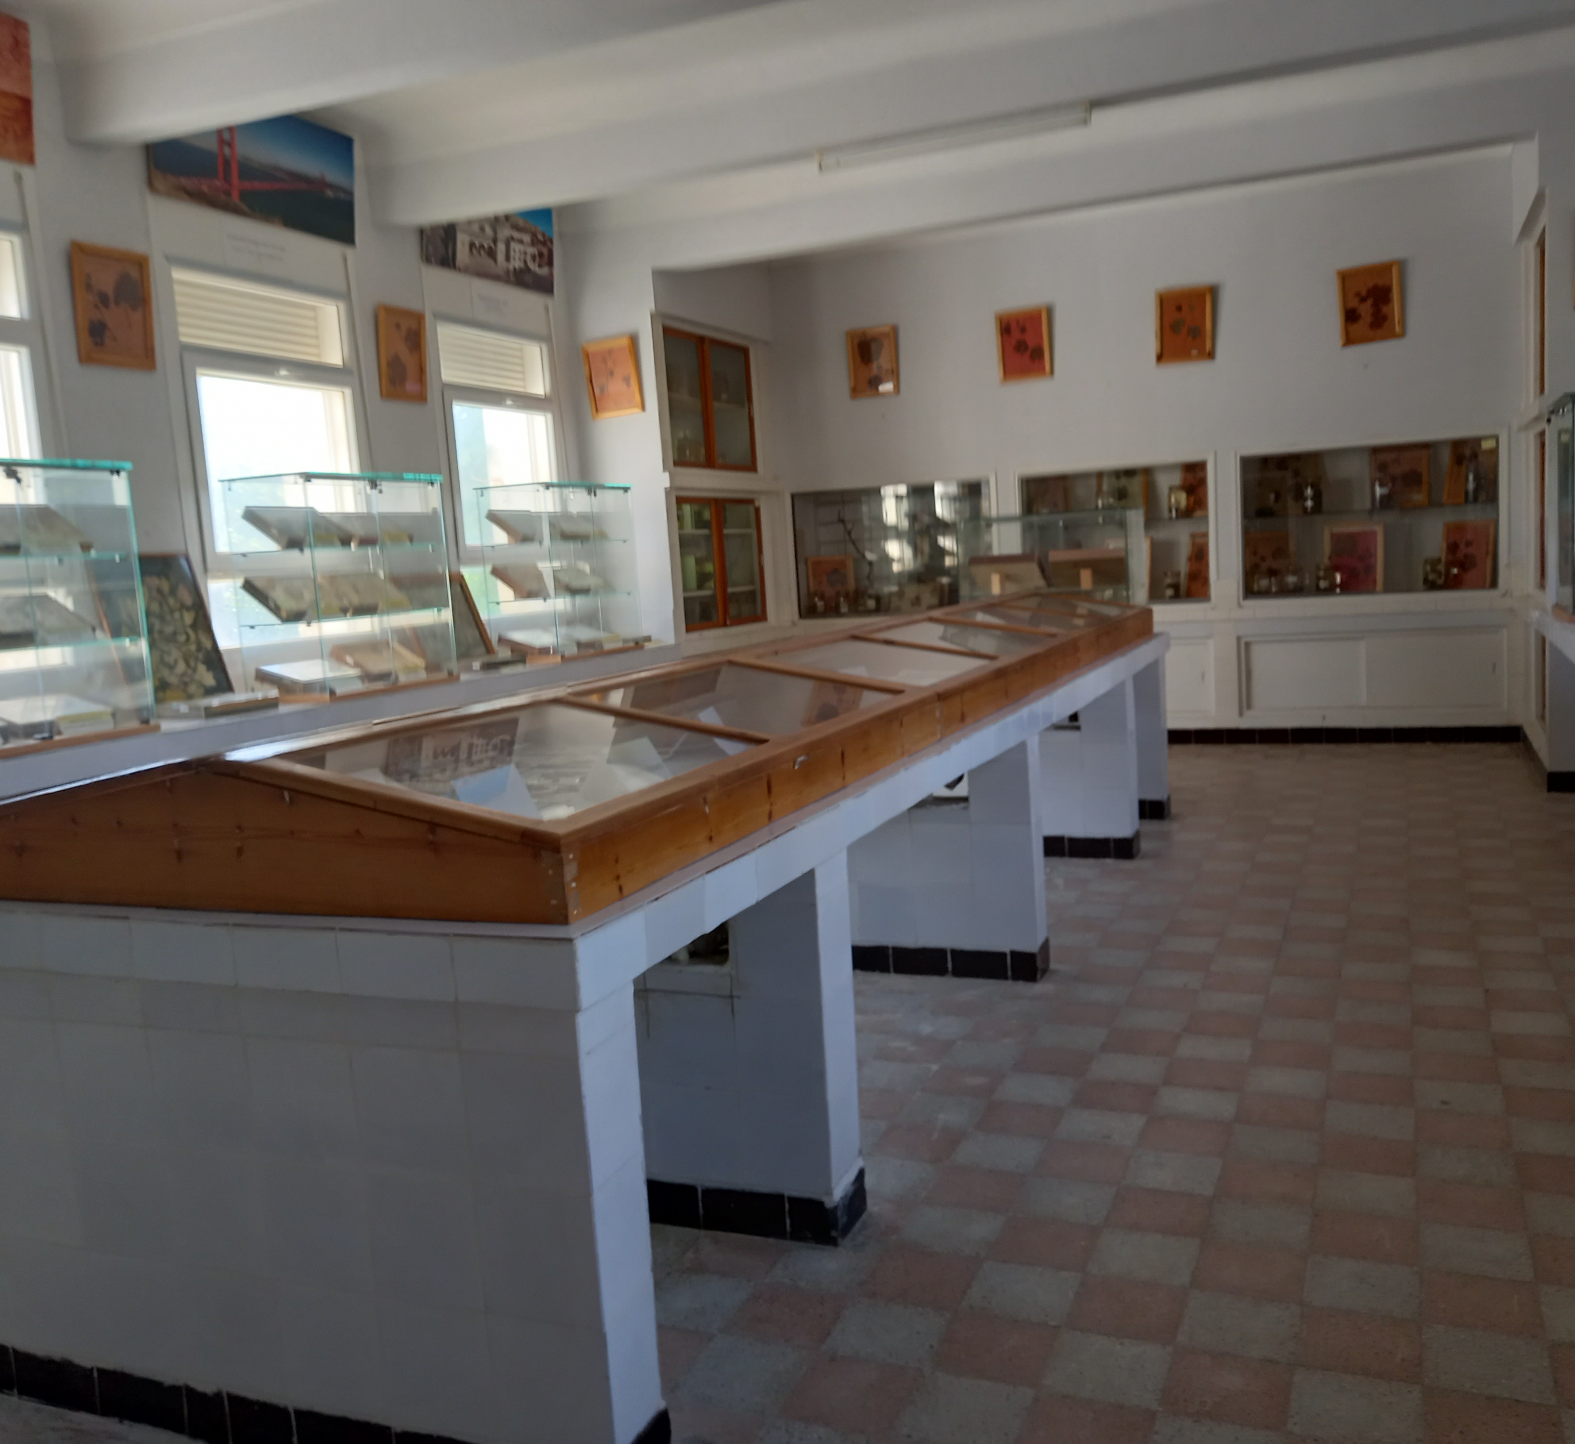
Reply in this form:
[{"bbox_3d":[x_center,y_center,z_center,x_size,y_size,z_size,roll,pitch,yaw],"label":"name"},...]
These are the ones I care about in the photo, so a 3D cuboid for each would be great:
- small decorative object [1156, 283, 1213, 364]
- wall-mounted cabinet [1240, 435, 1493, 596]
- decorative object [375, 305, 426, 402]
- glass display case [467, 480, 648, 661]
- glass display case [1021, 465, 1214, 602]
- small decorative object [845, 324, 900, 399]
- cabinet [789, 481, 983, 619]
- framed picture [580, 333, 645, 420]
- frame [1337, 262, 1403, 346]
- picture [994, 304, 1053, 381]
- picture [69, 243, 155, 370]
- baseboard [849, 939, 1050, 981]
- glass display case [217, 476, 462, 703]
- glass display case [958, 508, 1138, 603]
[{"bbox_3d":[2.587,-2.574,9.047,0.363,0.462,0.035,0,10,24],"label":"small decorative object"},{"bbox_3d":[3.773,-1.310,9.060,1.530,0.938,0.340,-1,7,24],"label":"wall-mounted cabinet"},{"bbox_3d":[-2.001,-1.912,7.251,0.035,0.473,0.371,3,9,23],"label":"decorative object"},{"bbox_3d":[-1.310,-0.872,8.130,0.475,0.985,0.940,-1,7,24],"label":"glass display case"},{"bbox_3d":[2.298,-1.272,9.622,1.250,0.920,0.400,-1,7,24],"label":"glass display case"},{"bbox_3d":[0.622,-2.603,10.065,0.376,0.477,0.035,-1,7,24],"label":"small decorative object"},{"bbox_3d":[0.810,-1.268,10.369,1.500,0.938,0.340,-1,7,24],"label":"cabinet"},{"bbox_3d":[-1.105,-2.186,8.835,0.372,0.480,0.035,-7,5,24],"label":"framed picture"},{"bbox_3d":[3.610,-2.583,8.600,0.358,0.461,0.035,-4,9,24],"label":"frame"},{"bbox_3d":[1.616,-2.561,9.474,0.359,0.469,0.035,-3,9,24],"label":"picture"},{"bbox_3d":[-2.714,-1.670,5.619,0.035,0.469,0.372,3,9,23],"label":"picture"},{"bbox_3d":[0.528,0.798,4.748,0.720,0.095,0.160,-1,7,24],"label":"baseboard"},{"bbox_3d":[-2.113,-0.648,6.675,0.500,1.020,0.960,-1,7,24],"label":"glass display case"},{"bbox_3d":[1.339,-0.723,7.005,0.840,0.620,0.460,-1,7,24],"label":"glass display case"}]

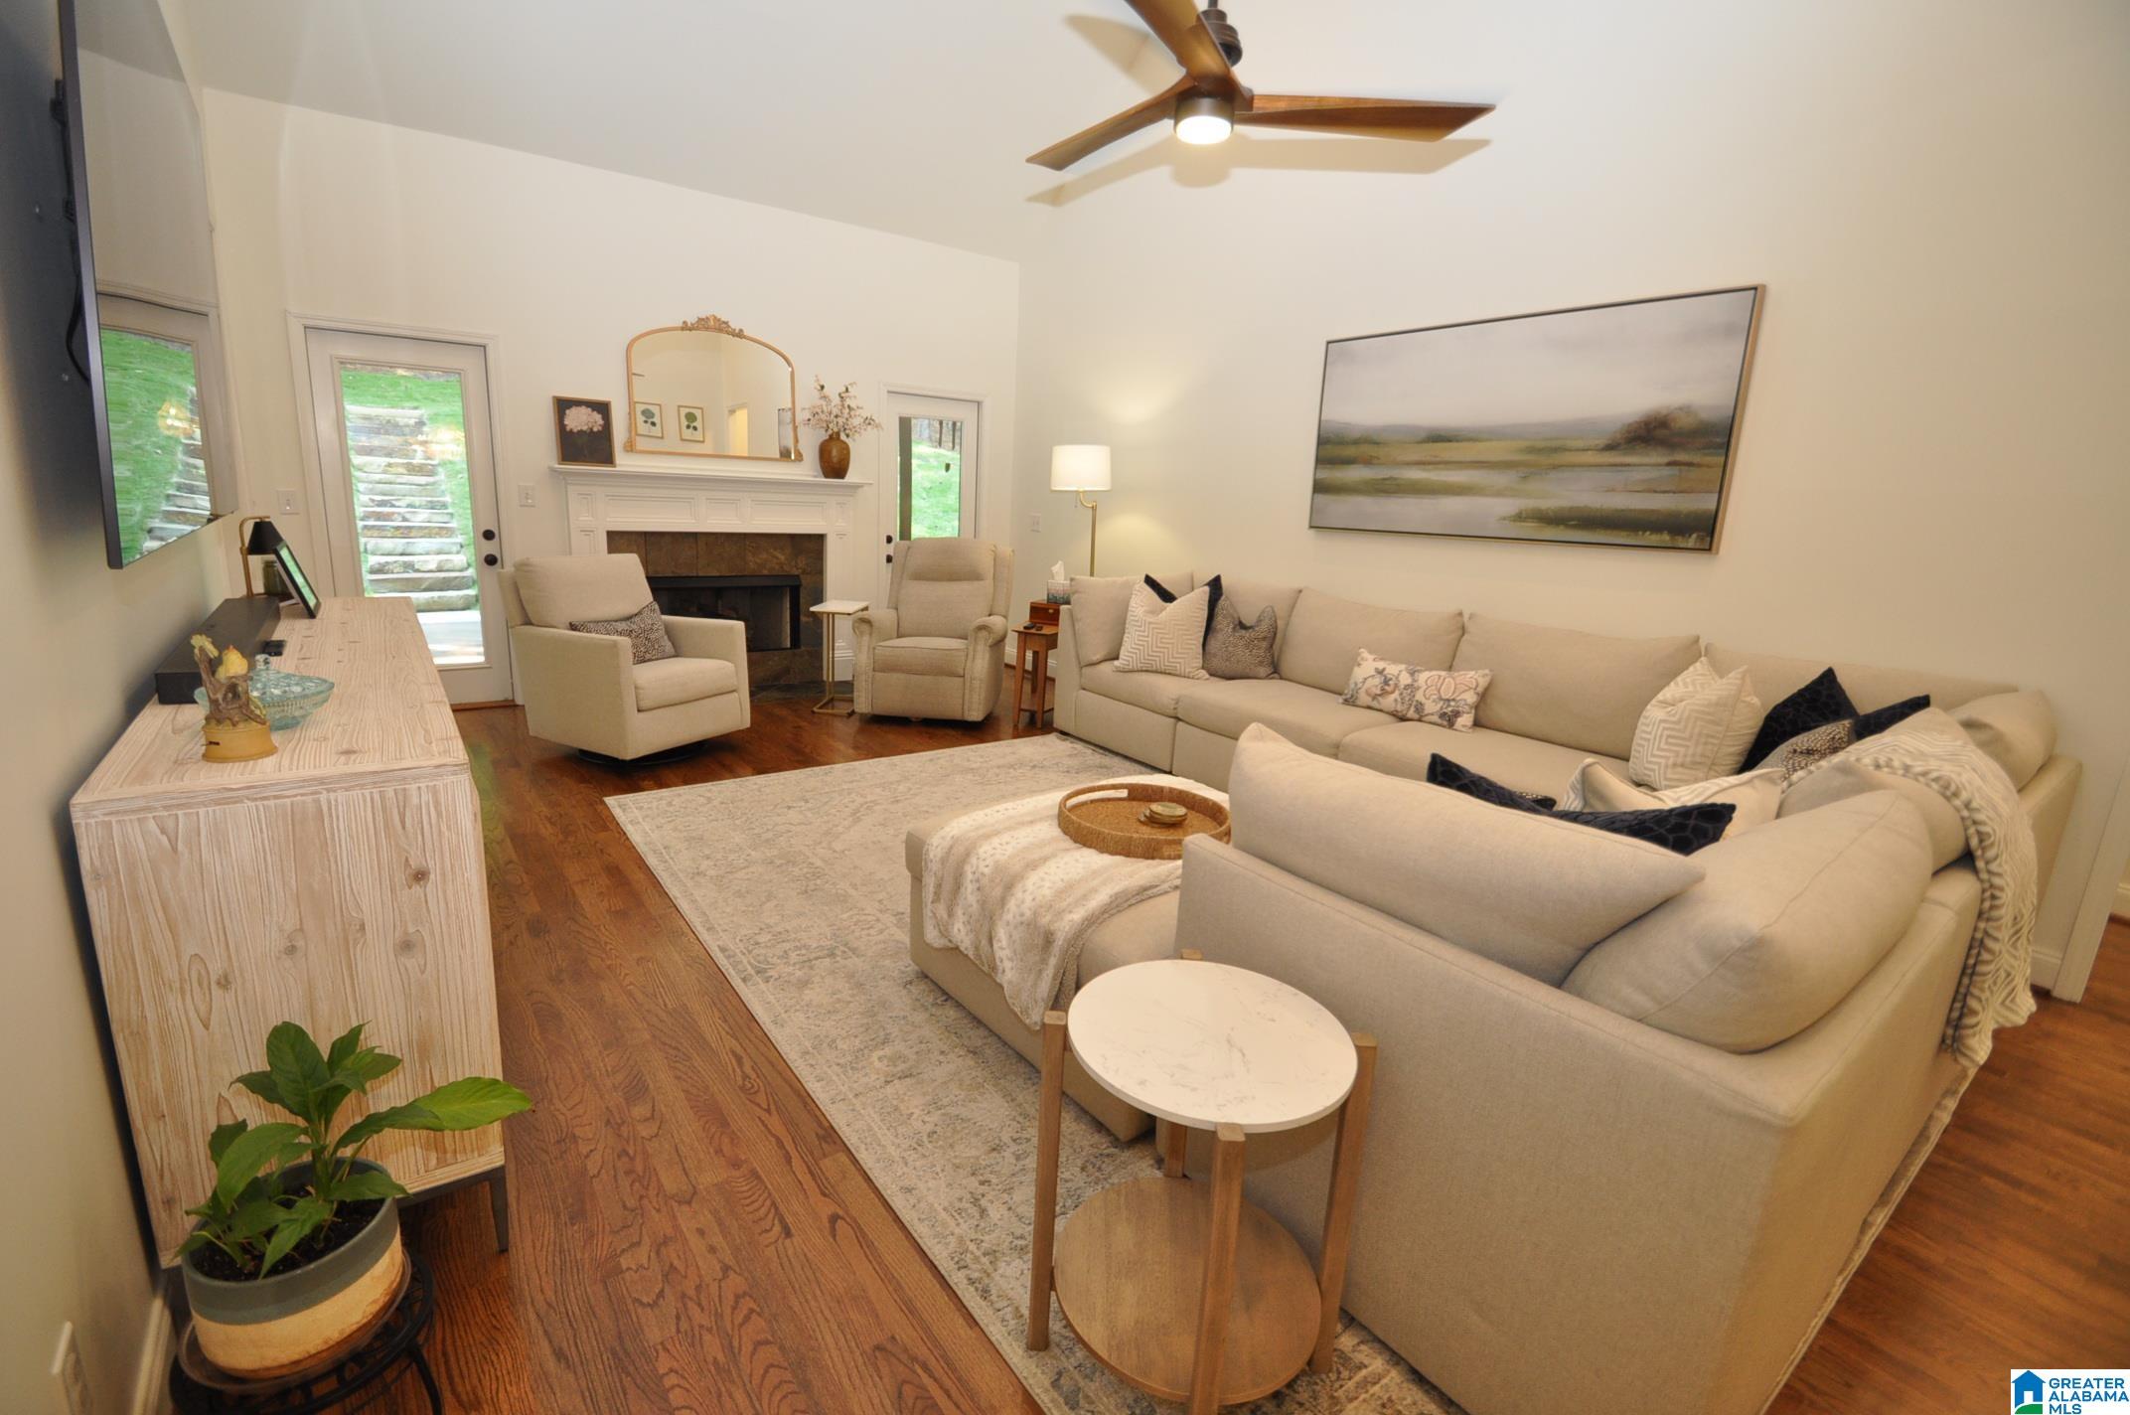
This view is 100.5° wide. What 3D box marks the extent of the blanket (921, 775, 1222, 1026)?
[{"bbox_3d":[0.192,0.538,2.660,1.090,0.340,0.800,-7,17,-37],"label":"blanket"}]

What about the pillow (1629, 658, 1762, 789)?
[{"bbox_3d":[2.135,0.038,2.986,0.180,0.440,0.430,18,11,-6],"label":"pillow"}]

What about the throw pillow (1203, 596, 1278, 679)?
[{"bbox_3d":[0.954,-0.371,4.728,0.400,0.400,0.150,4,-2,8],"label":"throw pillow"}]

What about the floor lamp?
[{"bbox_3d":[0.106,-0.846,5.861,0.400,1.690,0.380,-8,16,-42],"label":"floor lamp"}]

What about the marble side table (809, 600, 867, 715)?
[{"bbox_3d":[-1.408,-0.314,5.594,0.290,0.635,0.460,2,12,-3],"label":"marble side table"}]

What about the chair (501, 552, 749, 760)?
[{"bbox_3d":[-2.278,-0.288,4.657,0.860,0.930,0.790,10,15,25],"label":"chair"}]

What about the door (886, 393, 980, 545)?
[{"bbox_3d":[-1.034,-1.347,6.928,0.780,2.040,0.050,-7,17,-37],"label":"door"}]

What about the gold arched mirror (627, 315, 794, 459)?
[{"bbox_3d":[-2.266,-2.061,5.720,1.120,0.870,0.050,-7,17,-37],"label":"gold arched mirror"}]

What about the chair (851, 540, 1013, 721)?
[{"bbox_3d":[-0.803,-0.489,5.636,0.810,1.040,0.900,4,13,4],"label":"chair"}]

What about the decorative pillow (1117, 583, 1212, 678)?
[{"bbox_3d":[0.542,-0.423,4.718,0.480,0.480,0.170,5,-2,13],"label":"decorative pillow"}]

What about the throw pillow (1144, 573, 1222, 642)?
[{"bbox_3d":[0.653,-0.483,4.880,0.470,0.480,0.160,5,-2,10],"label":"throw pillow"}]

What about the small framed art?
[{"bbox_3d":[-2.883,-1.639,5.316,0.310,0.385,0.030,-7,11,-37],"label":"small framed art"}]

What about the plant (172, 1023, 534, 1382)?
[{"bbox_3d":[-0.876,0.565,1.116,0.340,0.370,0.270,-8,16,-42],"label":"plant"}]

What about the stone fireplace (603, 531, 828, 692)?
[{"bbox_3d":[-2.355,-0.673,6.113,1.430,1.040,0.360,-6,15,-37],"label":"stone fireplace"}]

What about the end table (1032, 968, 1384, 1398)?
[{"bbox_3d":[0.187,0.709,1.290,0.430,0.540,0.430,2,12,-1],"label":"end table"}]

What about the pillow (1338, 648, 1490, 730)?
[{"bbox_3d":[1.593,-0.079,4.031,0.130,0.280,0.610,18,1,-40],"label":"pillow"}]

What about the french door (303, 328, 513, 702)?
[{"bbox_3d":[-3.640,-1.018,4.997,0.790,2.030,0.070,-6,15,-37],"label":"french door"}]

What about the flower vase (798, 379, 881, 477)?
[{"bbox_3d":[-1.568,-1.931,6.155,0.520,0.660,0.340,-7,17,-37],"label":"flower vase"}]

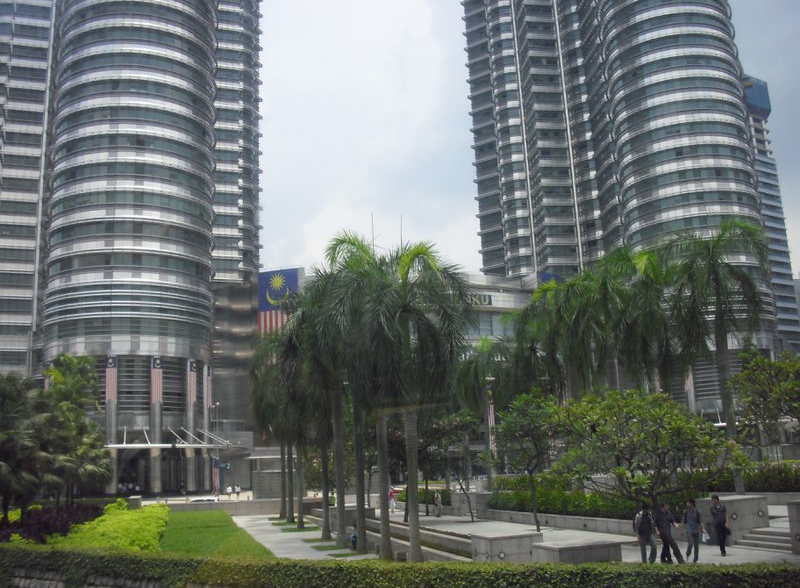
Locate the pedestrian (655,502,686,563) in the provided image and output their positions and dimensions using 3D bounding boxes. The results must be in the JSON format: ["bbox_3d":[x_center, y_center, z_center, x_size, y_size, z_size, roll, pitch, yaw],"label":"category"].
[{"bbox_3d":[7.098,6.380,23.367,0.640,1.570,0.520,1,-13,-13],"label":"pedestrian"}]

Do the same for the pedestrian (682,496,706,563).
[{"bbox_3d":[7.857,6.364,23.682,0.580,1.710,0.450,-8,-14,27],"label":"pedestrian"}]

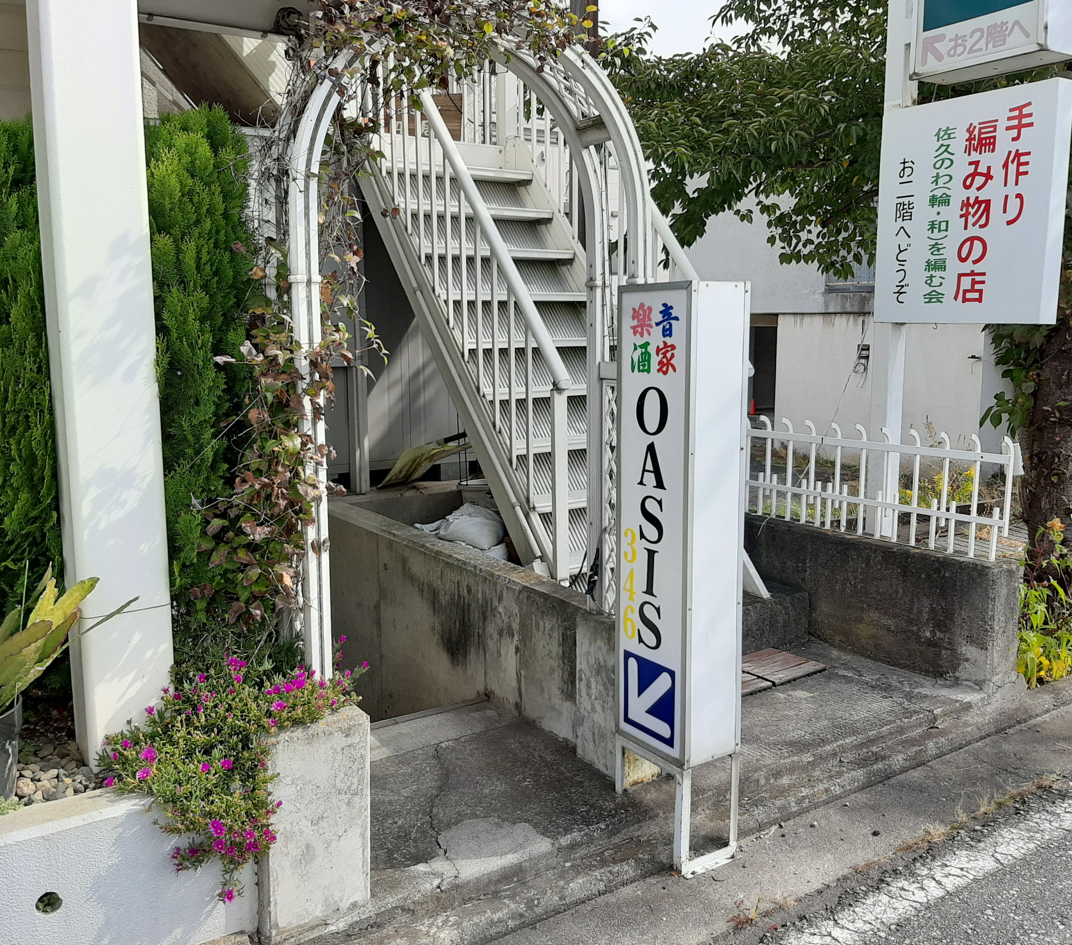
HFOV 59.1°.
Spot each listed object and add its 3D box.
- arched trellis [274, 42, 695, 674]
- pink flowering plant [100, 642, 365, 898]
[{"bbox_3d":[-0.183,-0.352,2.639,1.037,1.741,0.333,-4,9,-25],"label":"arched trellis"},{"bbox_3d":[-0.752,0.690,2.303,0.640,0.461,0.512,-6,10,-33],"label":"pink flowering plant"}]

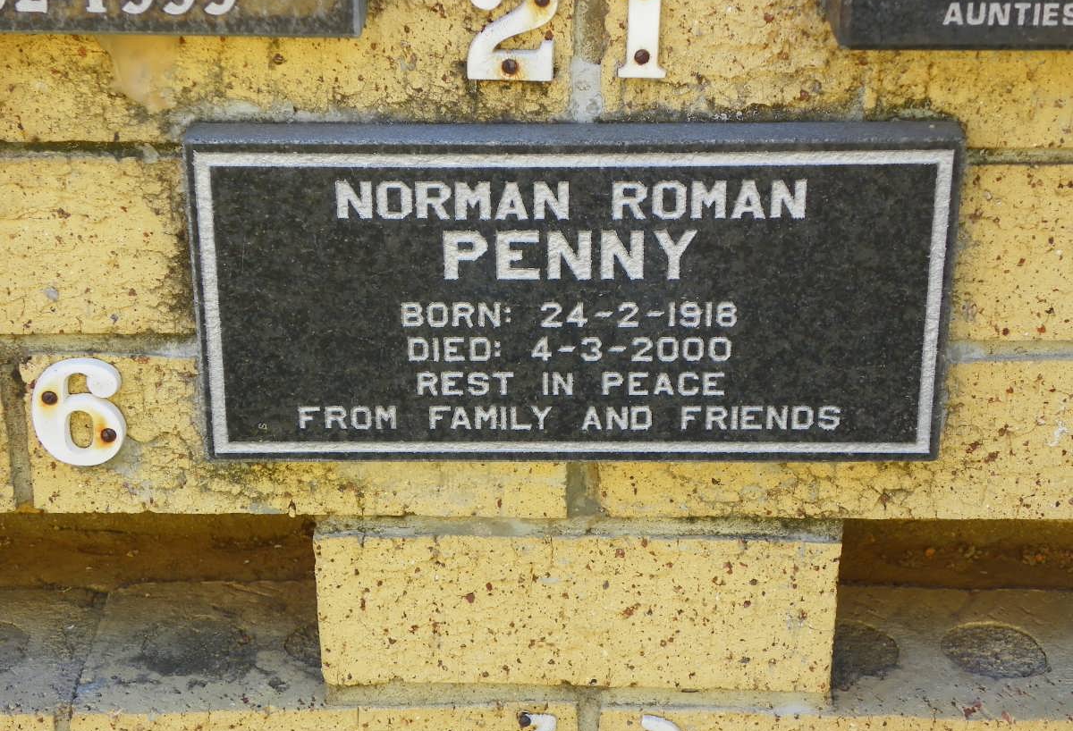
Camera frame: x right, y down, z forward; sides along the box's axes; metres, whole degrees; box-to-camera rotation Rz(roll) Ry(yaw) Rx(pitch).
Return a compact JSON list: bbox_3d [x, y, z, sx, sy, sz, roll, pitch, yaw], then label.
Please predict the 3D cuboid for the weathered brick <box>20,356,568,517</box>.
[{"bbox_3d":[-0.101,0.008,0.990,0.231,0.076,0.110,0,24,2],"label":"weathered brick"}]

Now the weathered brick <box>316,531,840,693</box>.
[{"bbox_3d":[0.019,0.088,1.022,0.228,0.076,0.110,0,24,2],"label":"weathered brick"}]

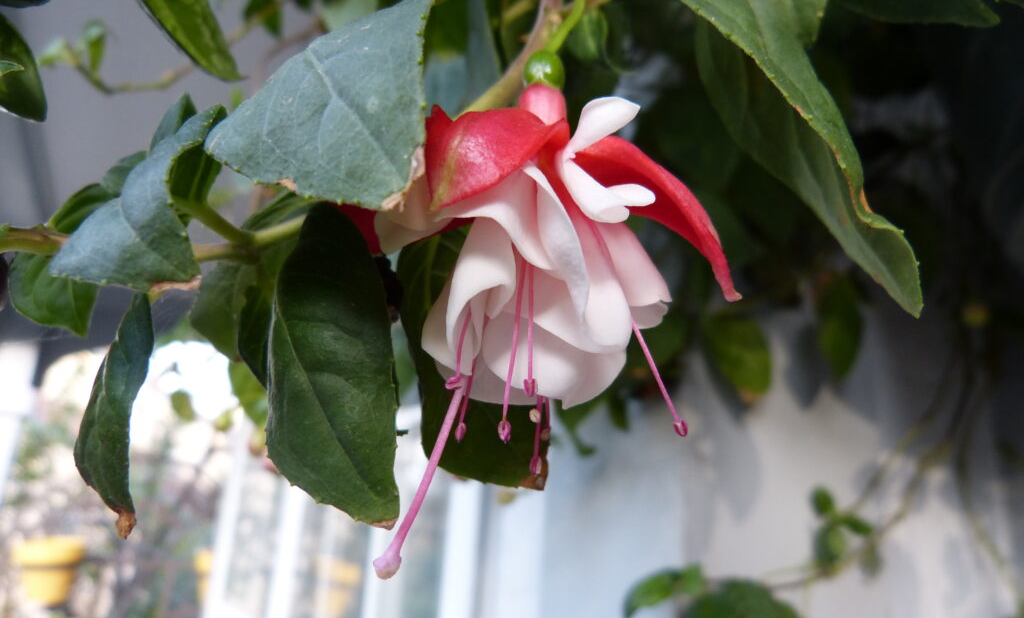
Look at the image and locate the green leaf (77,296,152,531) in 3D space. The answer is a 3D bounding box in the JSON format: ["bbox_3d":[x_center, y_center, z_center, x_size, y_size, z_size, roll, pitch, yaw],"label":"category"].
[{"bbox_3d":[-0.087,0.023,0.168,0.019,0.053,0.016,7,-17,-13],"label":"green leaf"}]

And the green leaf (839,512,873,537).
[{"bbox_3d":[0.193,0.120,0.430,0.021,0.013,0.006,26,-51,9],"label":"green leaf"}]

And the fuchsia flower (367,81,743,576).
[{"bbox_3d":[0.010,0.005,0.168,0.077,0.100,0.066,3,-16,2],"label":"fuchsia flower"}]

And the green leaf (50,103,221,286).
[{"bbox_3d":[-0.079,-0.023,0.163,0.036,0.037,0.026,7,-17,-13],"label":"green leaf"}]

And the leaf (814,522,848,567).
[{"bbox_3d":[0.170,0.126,0.410,0.018,0.024,0.011,0,-17,11],"label":"leaf"}]

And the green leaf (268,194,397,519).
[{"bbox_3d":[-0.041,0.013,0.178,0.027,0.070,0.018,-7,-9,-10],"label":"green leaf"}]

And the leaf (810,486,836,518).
[{"bbox_3d":[0.174,0.108,0.430,0.013,0.018,0.007,-15,-12,3],"label":"leaf"}]

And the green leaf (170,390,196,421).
[{"bbox_3d":[-0.124,0.036,0.290,0.011,0.012,0.006,6,-17,-11],"label":"green leaf"}]

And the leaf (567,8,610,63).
[{"bbox_3d":[0.020,-0.071,0.200,0.011,0.015,0.006,1,-15,6],"label":"leaf"}]

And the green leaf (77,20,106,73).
[{"bbox_3d":[-0.148,-0.092,0.270,0.011,0.020,0.011,8,-17,-15],"label":"green leaf"}]

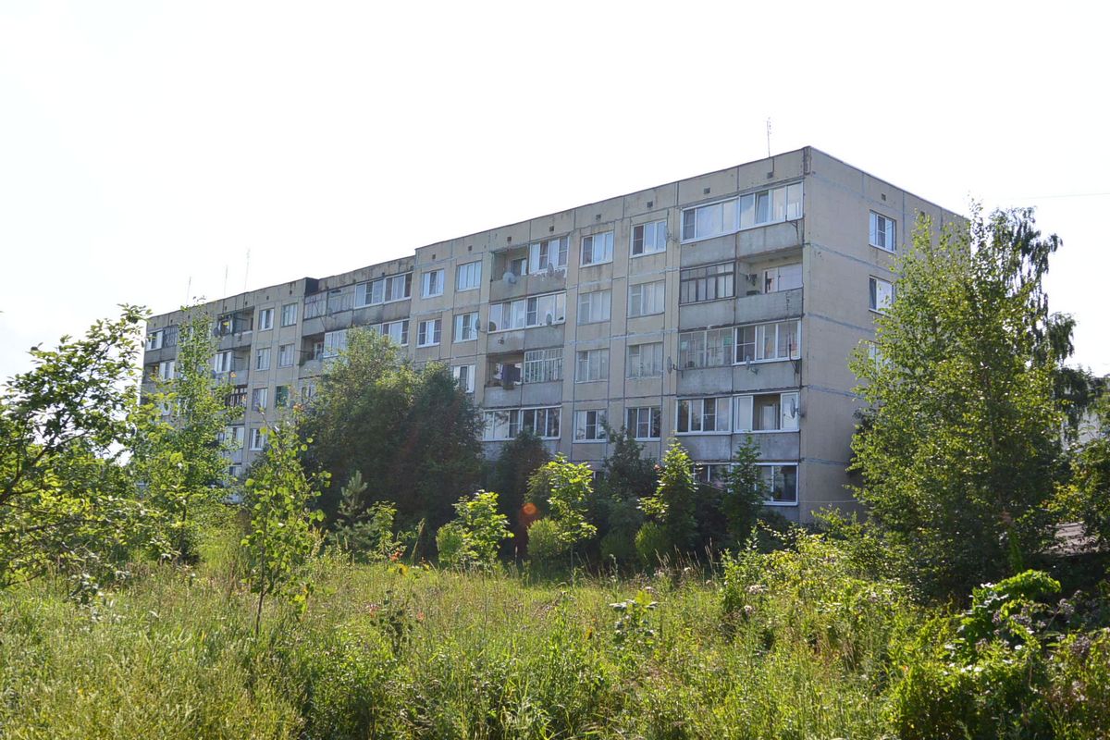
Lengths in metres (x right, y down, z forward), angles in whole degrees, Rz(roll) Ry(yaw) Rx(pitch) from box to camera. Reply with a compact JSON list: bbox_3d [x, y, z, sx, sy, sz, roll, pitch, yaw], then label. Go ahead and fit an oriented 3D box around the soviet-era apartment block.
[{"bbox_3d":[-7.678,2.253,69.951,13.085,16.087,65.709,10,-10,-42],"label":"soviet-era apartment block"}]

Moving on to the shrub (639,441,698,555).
[{"bbox_3d":[3.026,3.566,29.285,1.618,3.195,1.538,2,-8,6],"label":"shrub"}]

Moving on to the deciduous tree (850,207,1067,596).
[{"bbox_3d":[9.336,0.668,24.887,5.159,9.100,4.901,0,-8,21],"label":"deciduous tree"}]

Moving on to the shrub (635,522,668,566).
[{"bbox_3d":[2.524,4.613,28.412,0.904,1.300,0.904,2,-8,5],"label":"shrub"}]

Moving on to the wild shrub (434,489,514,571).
[{"bbox_3d":[-2.033,3.949,26.366,1.908,1.990,1.717,3,-8,-4],"label":"wild shrub"}]

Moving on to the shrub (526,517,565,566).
[{"bbox_3d":[-0.278,4.402,27.409,0.990,1.345,0.941,3,-8,0],"label":"shrub"}]

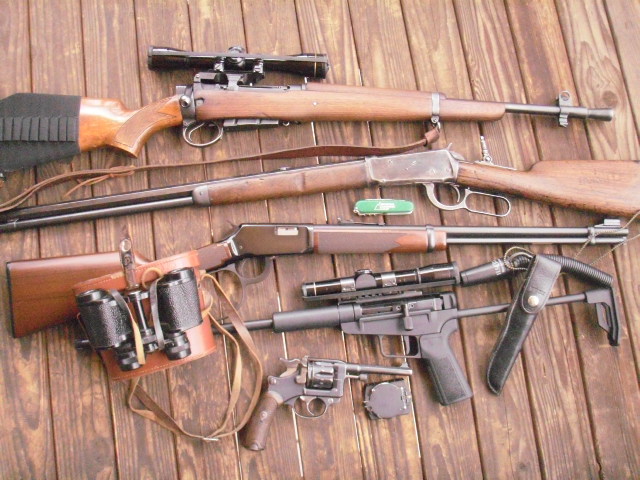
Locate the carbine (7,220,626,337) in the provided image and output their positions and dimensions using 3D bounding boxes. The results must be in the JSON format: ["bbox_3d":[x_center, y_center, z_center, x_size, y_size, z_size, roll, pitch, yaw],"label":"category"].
[{"bbox_3d":[0.006,0.056,1.051,0.941,0.042,0.185,1,79,-2],"label":"carbine"}]

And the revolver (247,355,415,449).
[{"bbox_3d":[0.013,0.239,1.015,0.235,0.042,0.145,6,79,-1],"label":"revolver"}]

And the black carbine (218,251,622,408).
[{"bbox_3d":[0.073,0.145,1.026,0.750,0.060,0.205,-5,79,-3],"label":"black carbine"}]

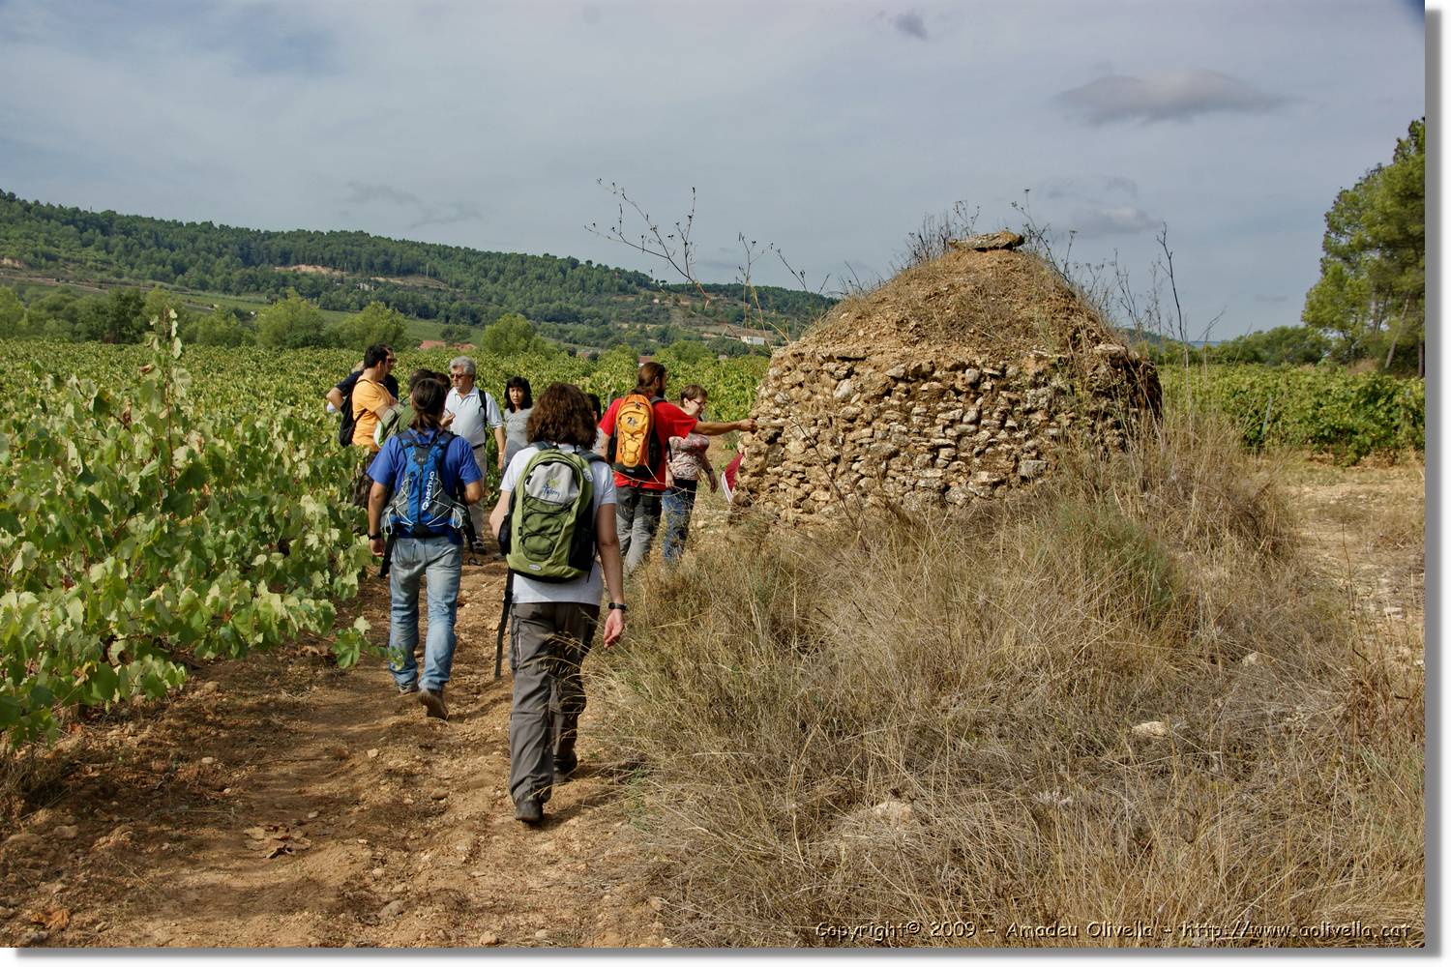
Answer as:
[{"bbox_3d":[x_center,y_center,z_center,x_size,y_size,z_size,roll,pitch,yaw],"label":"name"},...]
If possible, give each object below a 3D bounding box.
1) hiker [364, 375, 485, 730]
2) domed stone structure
[{"bbox_3d":[-1.580,0.321,8.175,0.600,1.710,0.620,-1,5,-7],"label":"hiker"},{"bbox_3d":[1.930,-0.773,13.037,3.700,2.600,3.700,1,5,15],"label":"domed stone structure"}]

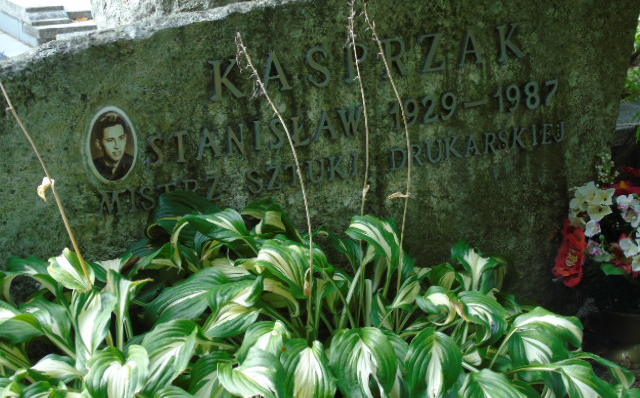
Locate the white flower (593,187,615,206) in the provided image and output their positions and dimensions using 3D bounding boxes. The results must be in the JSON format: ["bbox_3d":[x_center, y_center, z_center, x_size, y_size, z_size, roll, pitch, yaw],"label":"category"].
[{"bbox_3d":[0.510,-0.004,2.360,0.038,0.030,0.020,-4,20,0],"label":"white flower"}]

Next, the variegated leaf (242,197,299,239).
[{"bbox_3d":[-0.082,0.033,2.220,0.098,0.063,0.070,-4,20,0],"label":"variegated leaf"}]

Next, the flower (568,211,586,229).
[{"bbox_3d":[0.451,0.038,2.300,0.033,0.033,0.018,7,25,15],"label":"flower"}]

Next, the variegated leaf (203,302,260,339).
[{"bbox_3d":[-0.127,0.175,1.890,0.075,0.040,0.075,10,21,38],"label":"variegated leaf"}]

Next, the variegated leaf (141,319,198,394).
[{"bbox_3d":[-0.210,0.220,1.830,0.073,0.084,0.075,8,20,33],"label":"variegated leaf"}]

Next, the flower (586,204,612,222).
[{"bbox_3d":[0.485,0.023,2.280,0.045,0.034,0.020,0,24,0],"label":"flower"}]

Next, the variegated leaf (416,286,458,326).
[{"bbox_3d":[0.172,0.156,1.920,0.060,0.041,0.060,3,18,19],"label":"variegated leaf"}]

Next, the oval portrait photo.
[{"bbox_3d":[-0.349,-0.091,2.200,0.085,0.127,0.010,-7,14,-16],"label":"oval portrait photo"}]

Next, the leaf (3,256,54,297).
[{"bbox_3d":[-0.466,0.124,2.100,0.076,0.060,0.060,-4,20,0],"label":"leaf"}]

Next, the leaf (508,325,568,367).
[{"bbox_3d":[0.343,0.231,2.060,0.083,0.053,0.070,-11,21,-19],"label":"leaf"}]

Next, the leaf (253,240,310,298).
[{"bbox_3d":[-0.062,0.112,2.120,0.085,0.084,0.075,-9,20,-14],"label":"leaf"}]

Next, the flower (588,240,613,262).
[{"bbox_3d":[0.485,0.089,2.280,0.043,0.038,0.020,2,24,5],"label":"flower"}]

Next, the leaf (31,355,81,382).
[{"bbox_3d":[-0.379,0.243,1.880,0.075,0.030,0.050,-6,37,-15],"label":"leaf"}]

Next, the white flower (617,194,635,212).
[{"bbox_3d":[0.538,0.006,2.310,0.031,0.031,0.016,2,24,5],"label":"white flower"}]

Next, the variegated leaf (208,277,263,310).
[{"bbox_3d":[-0.135,0.150,2.090,0.086,0.041,0.070,-4,20,0],"label":"variegated leaf"}]

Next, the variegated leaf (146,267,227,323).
[{"bbox_3d":[-0.196,0.142,1.930,0.106,0.057,0.085,10,21,38],"label":"variegated leaf"}]

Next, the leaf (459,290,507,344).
[{"bbox_3d":[0.254,0.185,2.050,0.062,0.045,0.085,-19,61,-21],"label":"leaf"}]

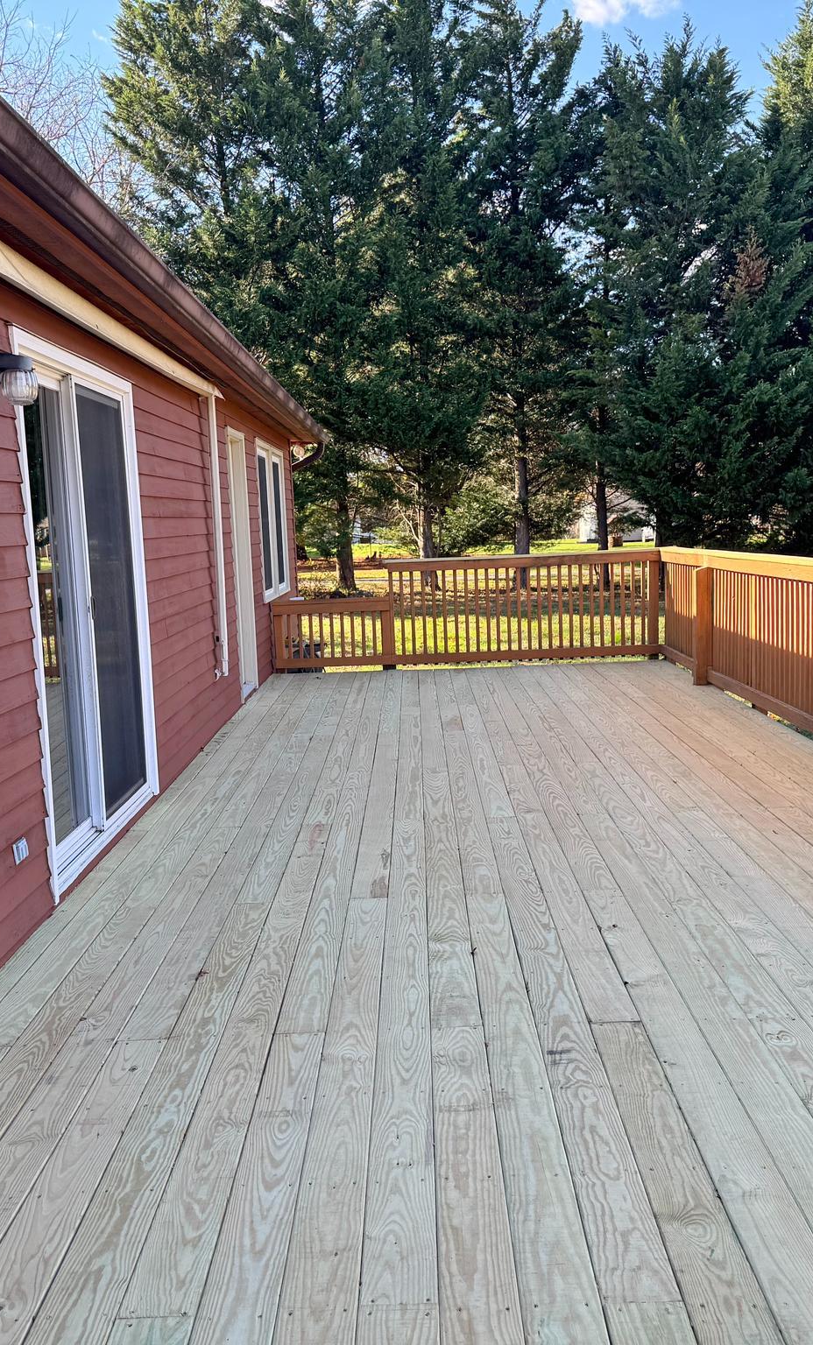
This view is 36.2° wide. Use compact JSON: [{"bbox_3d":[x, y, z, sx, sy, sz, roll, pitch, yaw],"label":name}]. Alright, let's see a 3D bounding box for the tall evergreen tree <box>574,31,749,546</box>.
[{"bbox_3d":[5.762,-7.926,27.705,4.100,11.880,4.100,-2,7,1],"label":"tall evergreen tree"}]

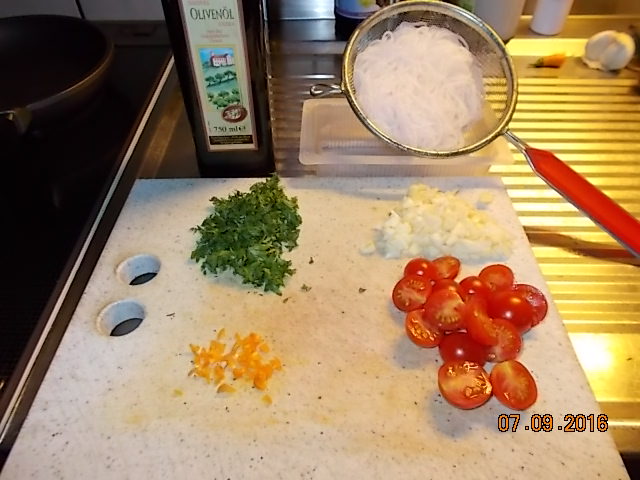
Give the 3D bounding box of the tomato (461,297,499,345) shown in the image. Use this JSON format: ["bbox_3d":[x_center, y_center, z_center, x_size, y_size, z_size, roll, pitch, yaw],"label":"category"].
[{"bbox_3d":[0.099,0.050,0.296,0.018,0.020,0.028,-10,45,-9],"label":"tomato"}]

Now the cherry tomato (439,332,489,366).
[{"bbox_3d":[0.085,0.067,0.291,0.027,0.016,0.025,0,45,0],"label":"cherry tomato"}]

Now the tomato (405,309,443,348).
[{"bbox_3d":[0.067,0.055,0.303,0.026,0.015,0.026,-8,59,8],"label":"tomato"}]

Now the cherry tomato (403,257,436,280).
[{"bbox_3d":[0.070,0.021,0.337,0.022,0.015,0.022,0,45,0],"label":"cherry tomato"}]

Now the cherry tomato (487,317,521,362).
[{"bbox_3d":[0.112,0.061,0.294,0.026,0.015,0.027,10,68,-10],"label":"cherry tomato"}]

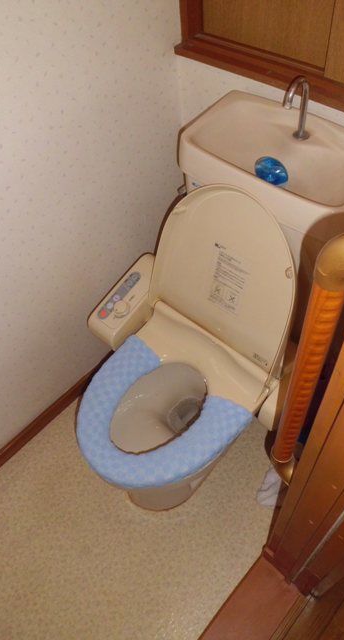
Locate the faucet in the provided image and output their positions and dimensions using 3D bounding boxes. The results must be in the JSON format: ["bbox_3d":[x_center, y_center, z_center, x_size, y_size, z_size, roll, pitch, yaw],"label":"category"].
[{"bbox_3d":[0.248,-0.410,0.943,0.035,0.137,0.088,35,64,27],"label":"faucet"}]

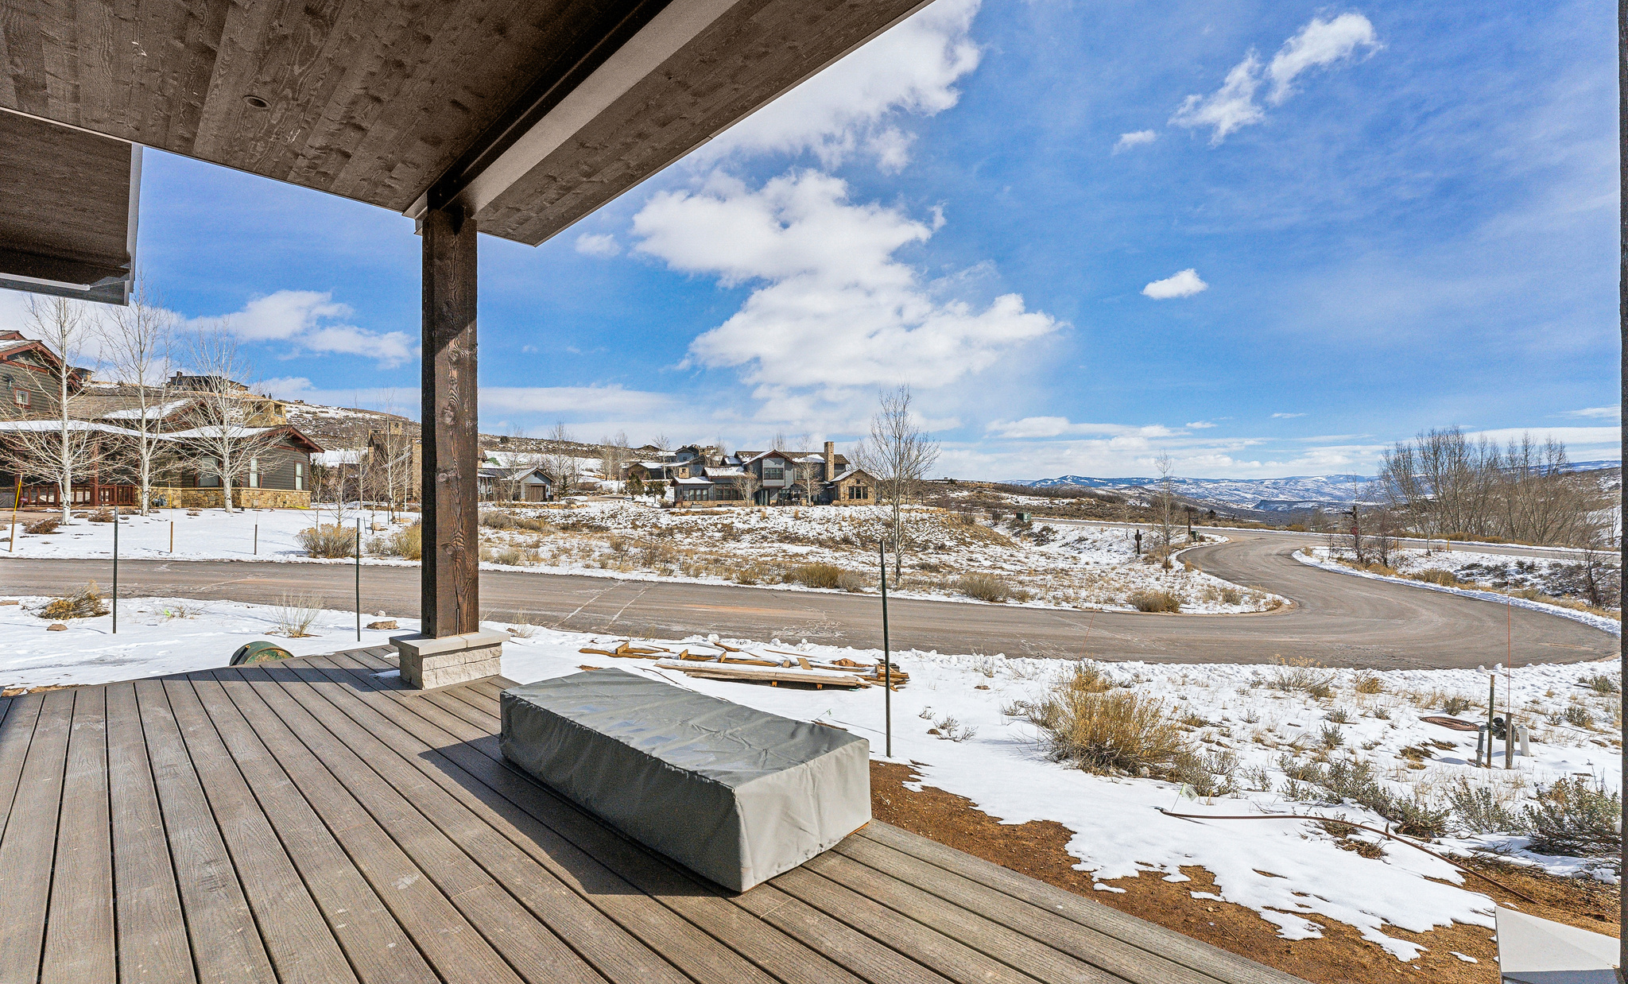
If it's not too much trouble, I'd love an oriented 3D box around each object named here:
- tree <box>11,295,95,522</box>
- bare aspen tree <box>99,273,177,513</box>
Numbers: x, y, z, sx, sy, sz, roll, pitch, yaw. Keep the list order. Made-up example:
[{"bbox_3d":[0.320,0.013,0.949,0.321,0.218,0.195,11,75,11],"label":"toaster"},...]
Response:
[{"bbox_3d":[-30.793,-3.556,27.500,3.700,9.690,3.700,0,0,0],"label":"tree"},{"bbox_3d":[-29.329,-4.340,29.500,3.600,10.670,3.600,0,0,0],"label":"bare aspen tree"}]

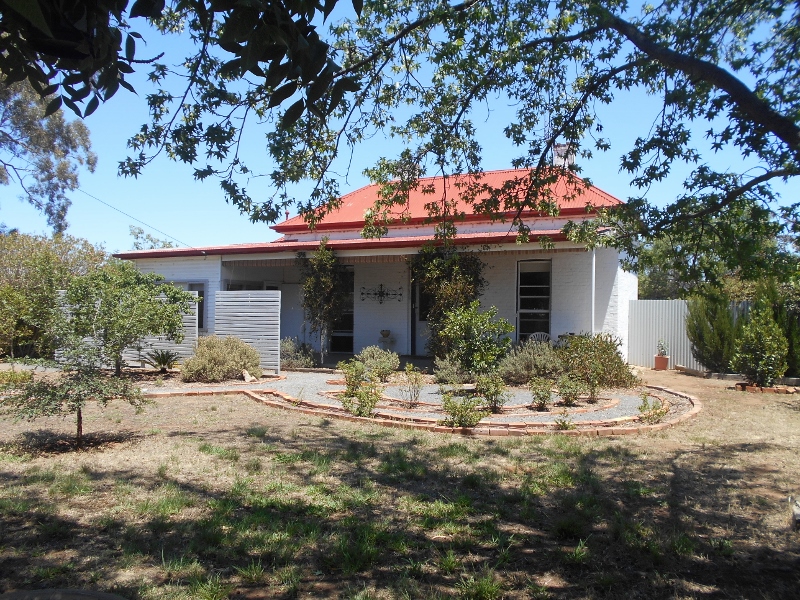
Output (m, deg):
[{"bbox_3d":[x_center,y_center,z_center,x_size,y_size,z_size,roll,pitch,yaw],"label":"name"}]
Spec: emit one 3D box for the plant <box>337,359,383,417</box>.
[{"bbox_3d":[-0.605,1.279,9.196,0.660,0.860,0.650,0,0,0],"label":"plant"}]

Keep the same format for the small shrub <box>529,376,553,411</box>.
[{"bbox_3d":[2.244,1.466,9.596,0.390,0.530,0.390,0,0,0],"label":"small shrub"}]

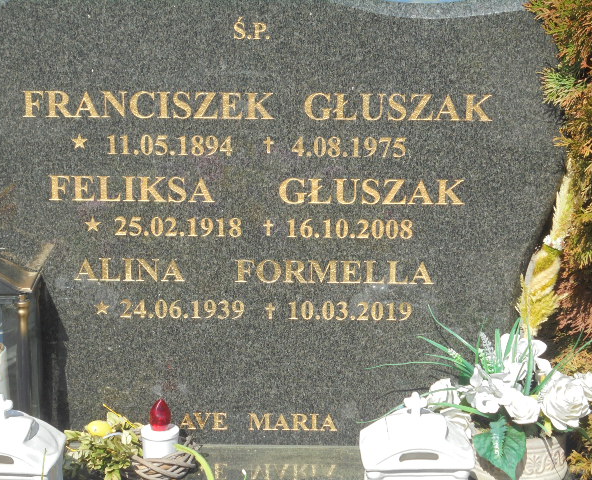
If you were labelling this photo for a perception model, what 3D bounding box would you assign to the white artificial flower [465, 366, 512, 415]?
[{"bbox_3d":[0.276,0.215,2.200,0.068,0.068,0.058,2,17,6],"label":"white artificial flower"}]

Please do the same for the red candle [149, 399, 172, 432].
[{"bbox_3d":[-0.197,0.253,2.240,0.031,0.046,0.031,0,17,0],"label":"red candle"}]

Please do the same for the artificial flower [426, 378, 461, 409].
[{"bbox_3d":[0.216,0.226,2.250,0.052,0.047,0.050,9,19,26],"label":"artificial flower"}]

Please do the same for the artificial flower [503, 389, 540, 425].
[{"bbox_3d":[0.322,0.238,2.190,0.056,0.052,0.052,-1,17,-6],"label":"artificial flower"}]

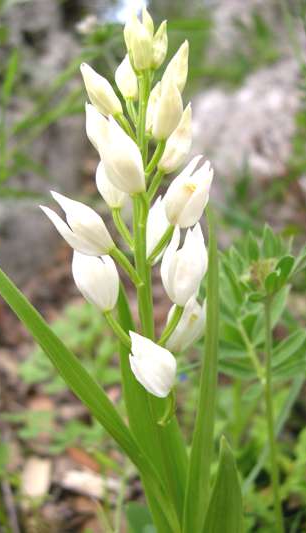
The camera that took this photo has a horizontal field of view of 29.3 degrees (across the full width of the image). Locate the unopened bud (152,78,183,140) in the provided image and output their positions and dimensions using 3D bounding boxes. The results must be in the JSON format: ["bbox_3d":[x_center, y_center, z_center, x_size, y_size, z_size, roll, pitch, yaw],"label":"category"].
[{"bbox_3d":[0.006,-0.062,0.232,0.011,0.024,0.011,11,6,0],"label":"unopened bud"}]

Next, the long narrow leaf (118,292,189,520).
[{"bbox_3d":[-0.002,0.060,0.252,0.022,0.104,0.013,-10,0,0],"label":"long narrow leaf"}]

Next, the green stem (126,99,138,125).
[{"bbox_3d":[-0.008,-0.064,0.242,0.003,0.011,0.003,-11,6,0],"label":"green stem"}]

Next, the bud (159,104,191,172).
[{"bbox_3d":[0.009,-0.053,0.240,0.011,0.030,0.011,20,6,0],"label":"bud"}]

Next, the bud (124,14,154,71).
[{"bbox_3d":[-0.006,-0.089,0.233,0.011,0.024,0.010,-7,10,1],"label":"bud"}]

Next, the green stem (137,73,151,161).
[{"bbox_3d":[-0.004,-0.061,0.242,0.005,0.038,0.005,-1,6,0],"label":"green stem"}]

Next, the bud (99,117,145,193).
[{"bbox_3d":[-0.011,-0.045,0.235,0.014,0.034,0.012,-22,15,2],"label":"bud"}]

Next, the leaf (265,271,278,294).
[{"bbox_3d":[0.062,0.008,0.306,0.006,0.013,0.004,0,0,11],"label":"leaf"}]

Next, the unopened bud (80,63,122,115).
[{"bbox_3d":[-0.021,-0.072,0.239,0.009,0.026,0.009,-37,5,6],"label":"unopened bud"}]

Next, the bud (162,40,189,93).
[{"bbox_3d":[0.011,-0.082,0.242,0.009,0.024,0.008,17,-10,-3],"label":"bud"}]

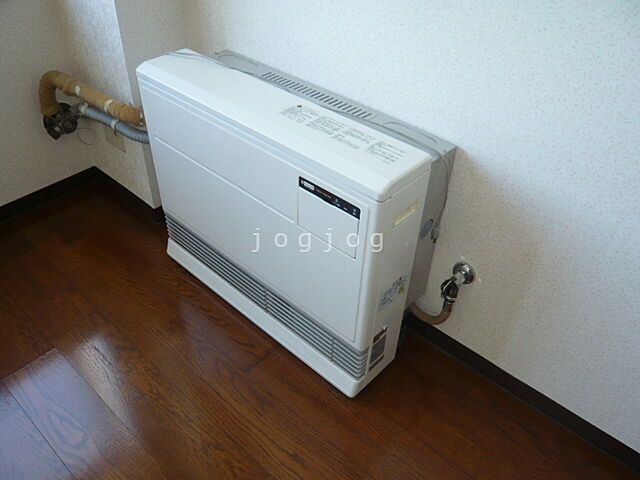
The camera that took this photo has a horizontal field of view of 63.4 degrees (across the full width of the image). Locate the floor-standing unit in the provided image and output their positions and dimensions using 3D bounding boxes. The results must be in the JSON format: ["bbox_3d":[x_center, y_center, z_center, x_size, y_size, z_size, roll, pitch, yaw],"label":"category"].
[{"bbox_3d":[-0.089,-0.072,1.215,0.694,0.545,0.250,32,48,31],"label":"floor-standing unit"}]

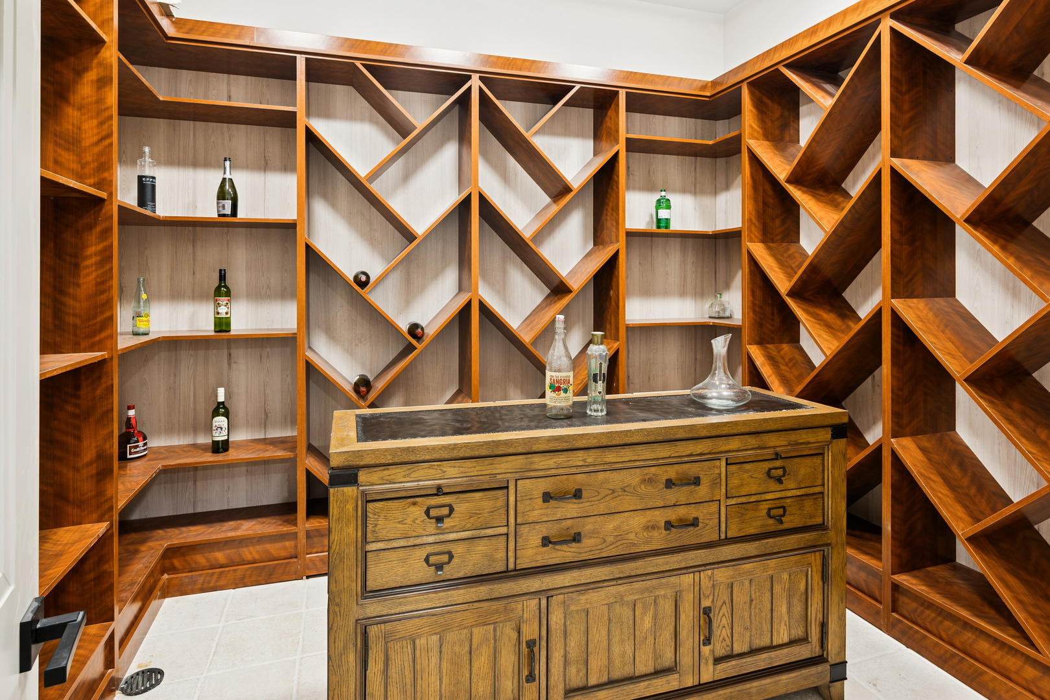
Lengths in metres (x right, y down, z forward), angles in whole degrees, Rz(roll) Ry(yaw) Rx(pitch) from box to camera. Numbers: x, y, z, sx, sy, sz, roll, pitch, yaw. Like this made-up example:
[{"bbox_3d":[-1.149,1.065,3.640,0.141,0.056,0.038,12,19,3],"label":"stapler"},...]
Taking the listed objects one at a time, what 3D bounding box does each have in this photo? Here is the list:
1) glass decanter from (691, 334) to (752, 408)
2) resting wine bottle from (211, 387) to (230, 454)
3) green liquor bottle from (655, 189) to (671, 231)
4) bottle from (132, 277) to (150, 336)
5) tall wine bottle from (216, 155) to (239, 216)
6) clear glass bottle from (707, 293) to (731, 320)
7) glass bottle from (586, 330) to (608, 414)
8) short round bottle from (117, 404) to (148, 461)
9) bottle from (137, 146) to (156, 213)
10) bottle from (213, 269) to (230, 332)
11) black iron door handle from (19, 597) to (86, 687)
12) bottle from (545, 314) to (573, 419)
[{"bbox_3d":[0.655,0.066,1.765,0.194,0.241,0.194,1,4,17],"label":"glass decanter"},{"bbox_3d":[-1.427,0.325,2.465,0.073,0.297,0.073,-2,5,-30],"label":"resting wine bottle"},{"bbox_3d":[0.791,-0.801,3.000,0.088,0.235,0.088,1,4,15],"label":"green liquor bottle"},{"bbox_3d":[-1.704,-0.194,2.333,0.064,0.252,0.064,-3,5,-36],"label":"bottle"},{"bbox_3d":[-1.407,-0.760,2.485,0.088,0.303,0.088,-2,5,-29],"label":"tall wine bottle"},{"bbox_3d":[1.205,-0.276,3.250,0.118,0.160,0.105,1,4,20],"label":"clear glass bottle"},{"bbox_3d":[0.230,0.072,1.665,0.068,0.256,0.068,1,4,8],"label":"glass bottle"},{"bbox_3d":[-1.784,0.366,2.380,0.119,0.236,0.119,-3,5,-37],"label":"short round bottle"},{"bbox_3d":[-1.714,-0.759,2.380,0.070,0.325,0.070,-3,5,-35],"label":"bottle"},{"bbox_3d":[-1.423,-0.232,2.470,0.072,0.296,0.072,-2,5,-30],"label":"bottle"},{"bbox_3d":[-0.617,0.383,0.681,0.064,0.066,0.160,-2,5,-31],"label":"black iron door handle"},{"bbox_3d":[0.109,0.048,1.640,0.086,0.312,0.086,0,4,4],"label":"bottle"}]

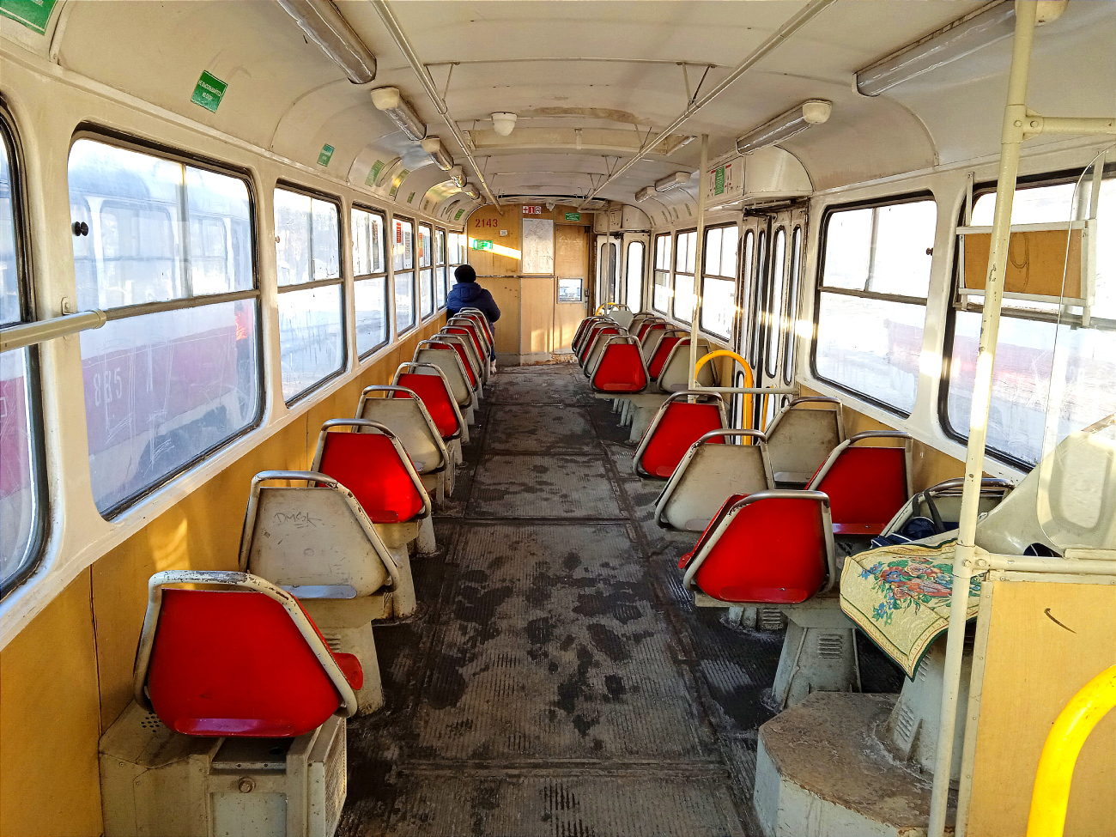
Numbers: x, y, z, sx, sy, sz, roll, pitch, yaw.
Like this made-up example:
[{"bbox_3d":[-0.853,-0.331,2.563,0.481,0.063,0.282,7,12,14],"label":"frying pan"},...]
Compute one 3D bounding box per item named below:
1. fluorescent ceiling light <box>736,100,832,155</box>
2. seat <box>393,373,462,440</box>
[{"bbox_3d":[0.953,-1.234,3.906,0.115,0.092,1.030,1,10,-2],"label":"fluorescent ceiling light"},{"bbox_3d":[-0.726,-0.101,4.876,0.410,0.370,0.490,1,10,-2],"label":"seat"}]

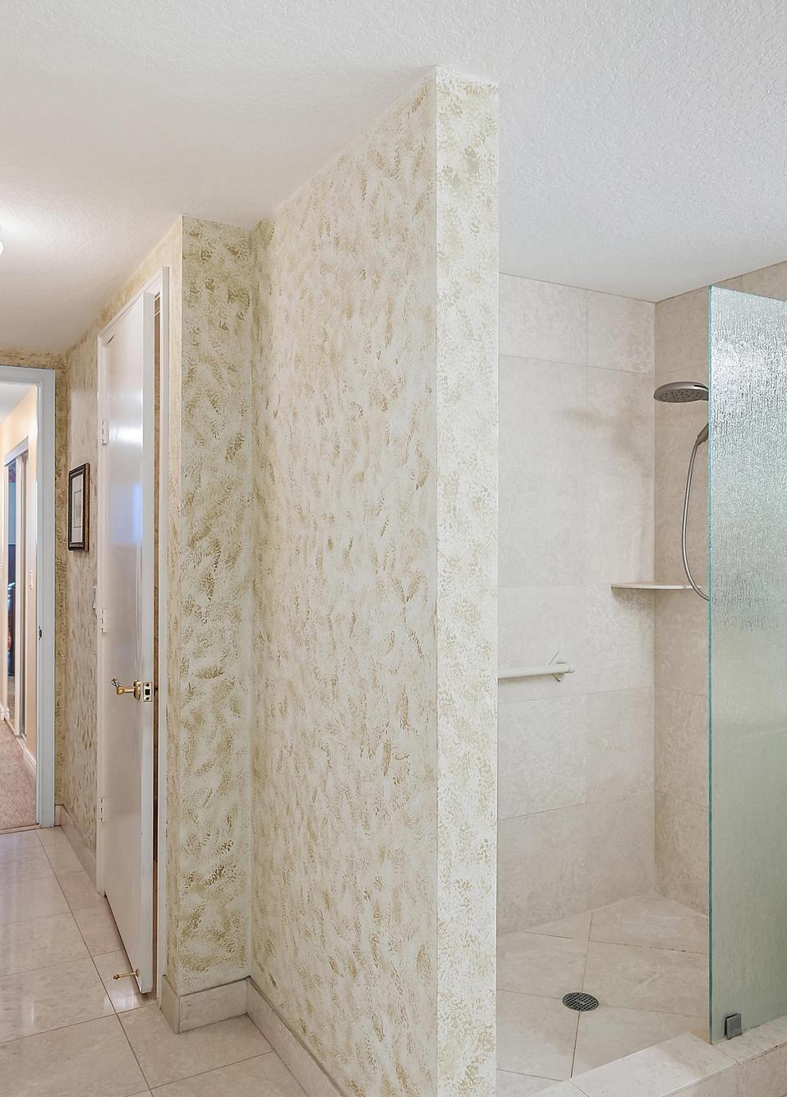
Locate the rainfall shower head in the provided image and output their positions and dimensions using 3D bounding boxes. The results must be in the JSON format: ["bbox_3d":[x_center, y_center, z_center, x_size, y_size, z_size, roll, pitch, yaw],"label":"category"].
[{"bbox_3d":[0.938,-0.507,2.823,0.175,0.055,0.165,0,0,0],"label":"rainfall shower head"}]

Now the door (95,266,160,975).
[{"bbox_3d":[-0.931,0.285,3.021,0.037,2.137,0.814,0,0,-25],"label":"door"}]

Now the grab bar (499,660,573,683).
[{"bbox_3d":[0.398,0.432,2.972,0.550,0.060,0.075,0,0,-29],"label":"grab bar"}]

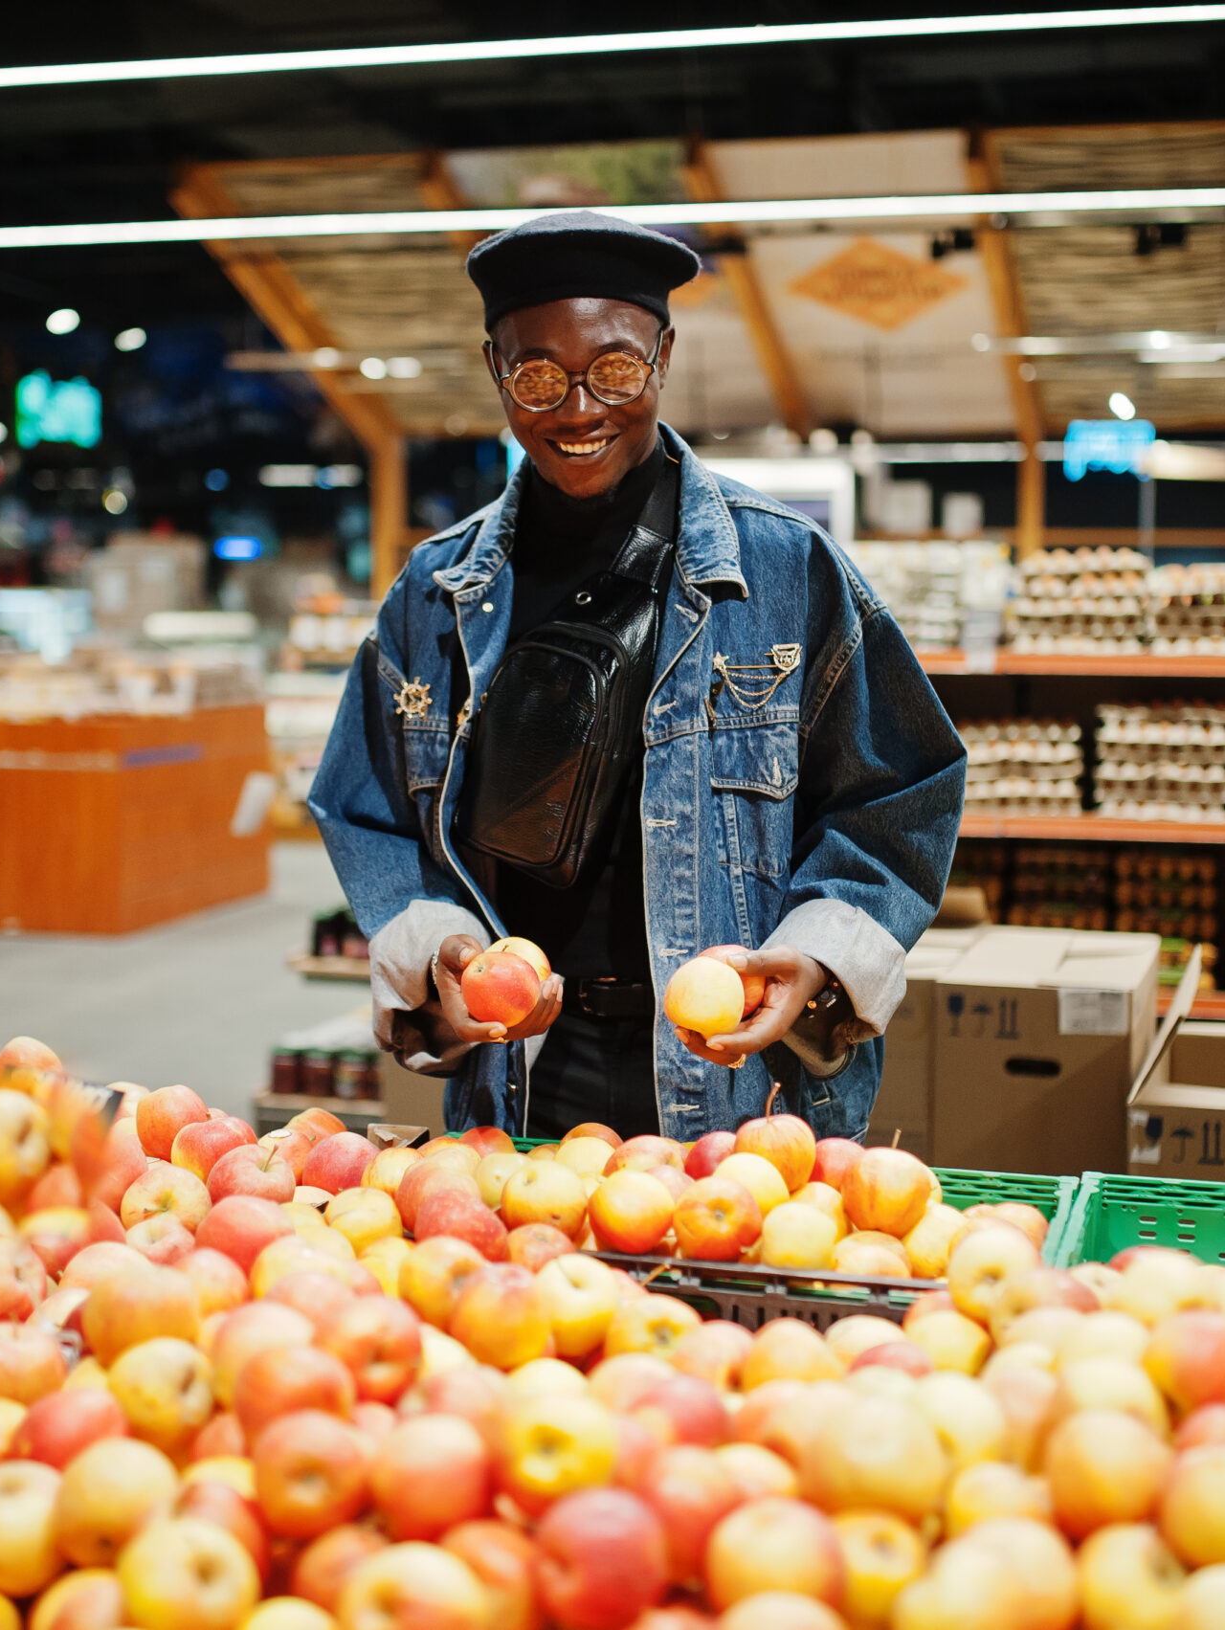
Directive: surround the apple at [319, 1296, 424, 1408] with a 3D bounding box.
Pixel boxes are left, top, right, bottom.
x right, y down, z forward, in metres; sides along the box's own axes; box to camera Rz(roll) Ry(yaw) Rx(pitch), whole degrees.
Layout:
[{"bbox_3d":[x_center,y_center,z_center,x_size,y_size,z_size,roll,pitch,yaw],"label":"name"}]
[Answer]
[{"bbox_3d":[-0.165,0.366,1.630,0.075,0.070,0.075,0,5,0],"label":"apple"}]

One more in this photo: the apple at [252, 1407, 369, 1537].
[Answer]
[{"bbox_3d":[-0.181,0.398,1.440,0.072,0.073,0.072,0,5,-7],"label":"apple"}]

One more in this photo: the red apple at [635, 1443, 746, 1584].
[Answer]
[{"bbox_3d":[0.042,0.405,1.380,0.076,0.071,0.076,0,5,0],"label":"red apple"}]

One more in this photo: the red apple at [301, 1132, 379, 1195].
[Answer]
[{"bbox_3d":[-0.245,0.321,2.150,0.072,0.068,0.072,0,5,-7],"label":"red apple"}]

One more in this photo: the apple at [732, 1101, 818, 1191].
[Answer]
[{"bbox_3d":[0.146,0.303,2.130,0.073,0.070,0.073,1,5,4],"label":"apple"}]

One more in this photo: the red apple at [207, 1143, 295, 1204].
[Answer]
[{"bbox_3d":[-0.303,0.308,2.000,0.074,0.067,0.074,2,5,15],"label":"red apple"}]

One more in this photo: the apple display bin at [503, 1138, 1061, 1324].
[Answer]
[{"bbox_3d":[0.086,0.429,2.090,0.600,0.210,0.400,2,5,15],"label":"apple display bin"}]

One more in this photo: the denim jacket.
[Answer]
[{"bbox_3d":[0.023,0.005,2.290,0.640,0.760,0.440,1,5,8],"label":"denim jacket"}]

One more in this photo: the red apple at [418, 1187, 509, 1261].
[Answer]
[{"bbox_3d":[-0.119,0.332,1.910,0.074,0.068,0.074,0,5,0],"label":"red apple"}]

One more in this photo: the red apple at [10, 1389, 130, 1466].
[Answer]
[{"bbox_3d":[-0.334,0.383,1.470,0.071,0.066,0.071,2,5,14],"label":"red apple"}]

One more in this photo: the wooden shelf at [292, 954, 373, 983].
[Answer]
[{"bbox_3d":[-0.490,0.330,6.150,0.420,0.050,0.850,2,5,14],"label":"wooden shelf"}]

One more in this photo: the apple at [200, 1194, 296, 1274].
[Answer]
[{"bbox_3d":[-0.282,0.325,1.830,0.075,0.069,0.075,2,5,14],"label":"apple"}]

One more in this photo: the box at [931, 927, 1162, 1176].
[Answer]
[{"bbox_3d":[0.782,0.437,4.207,0.320,0.370,0.630,2,6,17],"label":"box"}]

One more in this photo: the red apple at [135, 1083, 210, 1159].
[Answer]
[{"bbox_3d":[-0.406,0.286,2.200,0.073,0.068,0.073,0,5,0],"label":"red apple"}]

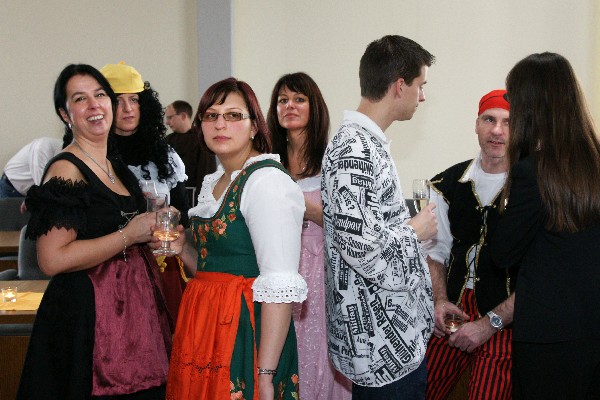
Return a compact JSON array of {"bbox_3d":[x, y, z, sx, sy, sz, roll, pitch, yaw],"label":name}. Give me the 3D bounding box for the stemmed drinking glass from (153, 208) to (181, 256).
[{"bbox_3d":[-0.385,0.094,1.880,0.075,0.130,0.075,3,7,0],"label":"stemmed drinking glass"}]

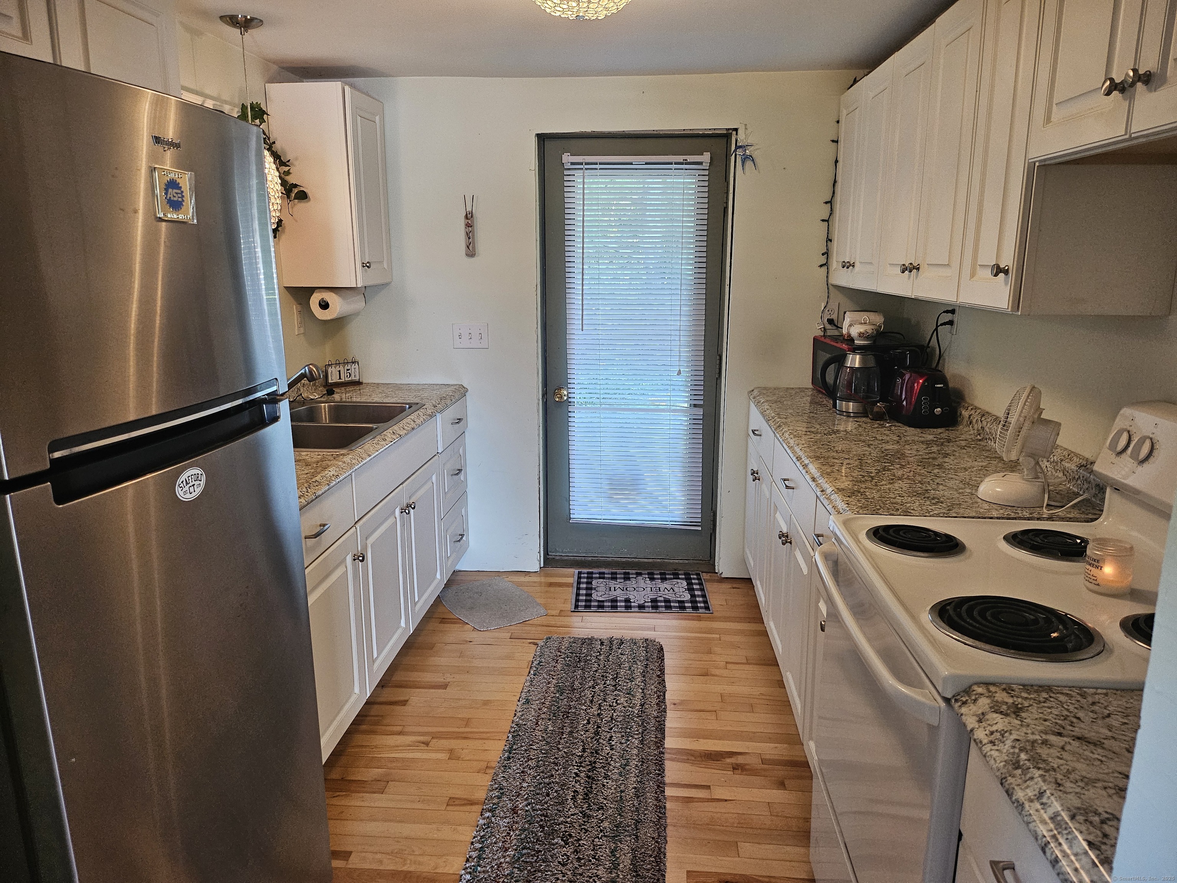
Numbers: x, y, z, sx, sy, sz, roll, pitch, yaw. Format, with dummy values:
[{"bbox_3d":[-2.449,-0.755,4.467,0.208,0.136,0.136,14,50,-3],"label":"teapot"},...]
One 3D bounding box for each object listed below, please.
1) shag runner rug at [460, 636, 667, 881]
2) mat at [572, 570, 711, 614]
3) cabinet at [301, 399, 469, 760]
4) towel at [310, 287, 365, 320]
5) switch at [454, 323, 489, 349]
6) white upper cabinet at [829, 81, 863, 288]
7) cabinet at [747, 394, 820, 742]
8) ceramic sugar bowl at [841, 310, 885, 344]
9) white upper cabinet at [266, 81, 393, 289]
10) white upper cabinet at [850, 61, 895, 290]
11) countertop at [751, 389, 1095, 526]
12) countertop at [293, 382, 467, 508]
[{"bbox_3d":[-0.009,0.935,2.522,0.497,0.028,1.530,1,12,5],"label":"shag runner rug"},{"bbox_3d":[0.229,0.680,3.725,0.614,0.010,0.470,1,12,5],"label":"mat"},{"bbox_3d":[-0.961,0.411,2.971,0.615,0.872,1.950,1,12,5],"label":"cabinet"},{"bbox_3d":[-1.058,-0.578,3.439,0.118,0.118,0.280,1,13,5],"label":"towel"},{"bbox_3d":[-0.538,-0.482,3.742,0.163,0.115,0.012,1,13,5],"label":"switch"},{"bbox_3d":[1.184,-1.016,3.269,0.313,0.765,0.405,1,12,5],"label":"white upper cabinet"},{"bbox_3d":[0.969,0.422,2.860,0.620,0.872,1.850,1,12,5],"label":"cabinet"},{"bbox_3d":[1.091,-0.444,3.231,0.155,0.120,0.125,4,13,16],"label":"ceramic sugar bowl"},{"bbox_3d":[-1.058,-1.041,3.419,0.315,0.762,0.475,1,12,5],"label":"white upper cabinet"},{"bbox_3d":[1.166,-0.931,2.904,0.320,0.762,0.385,1,13,5],"label":"white upper cabinet"},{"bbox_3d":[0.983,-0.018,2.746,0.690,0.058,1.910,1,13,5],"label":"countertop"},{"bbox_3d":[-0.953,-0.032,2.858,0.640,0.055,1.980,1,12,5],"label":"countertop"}]

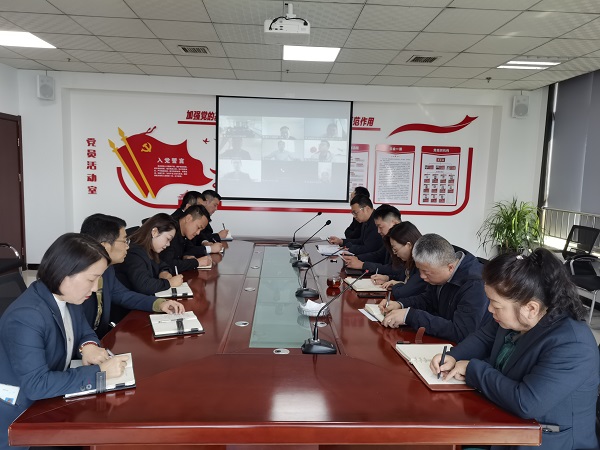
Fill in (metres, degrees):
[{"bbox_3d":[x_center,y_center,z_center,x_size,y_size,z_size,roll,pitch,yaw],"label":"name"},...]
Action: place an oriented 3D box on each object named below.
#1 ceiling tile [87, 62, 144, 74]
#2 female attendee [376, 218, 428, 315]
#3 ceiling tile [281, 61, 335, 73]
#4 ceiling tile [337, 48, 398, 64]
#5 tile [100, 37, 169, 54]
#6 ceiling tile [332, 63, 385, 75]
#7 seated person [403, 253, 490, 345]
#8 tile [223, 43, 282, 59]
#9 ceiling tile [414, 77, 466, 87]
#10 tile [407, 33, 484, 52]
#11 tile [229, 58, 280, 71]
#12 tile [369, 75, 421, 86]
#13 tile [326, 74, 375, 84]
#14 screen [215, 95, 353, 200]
[{"bbox_3d":[-2.345,-1.994,5.978,0.600,0.020,0.600,1,6,-3],"label":"ceiling tile"},{"bbox_3d":[0.672,0.566,2.982,0.620,1.200,0.490,1,6,-8],"label":"female attendee"},{"bbox_3d":[0.086,-1.869,5.506,0.600,0.020,0.600,2,6,-3],"label":"ceiling tile"},{"bbox_3d":[0.708,-1.788,4.943,0.600,0.020,0.600,1,6,-3],"label":"ceiling tile"},{"bbox_3d":[-1.688,-1.863,4.843,0.600,0.015,0.600,2,6,-3],"label":"tile"},{"bbox_3d":[0.679,-1.853,5.539,0.600,0.020,0.600,1,6,-3],"label":"ceiling tile"},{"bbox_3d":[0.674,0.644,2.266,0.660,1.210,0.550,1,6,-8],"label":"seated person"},{"bbox_3d":[-0.483,-1.823,4.881,0.600,0.020,0.600,1,6,-3],"label":"tile"},{"bbox_3d":[1.854,-1.886,6.194,0.600,0.020,0.600,2,6,-3],"label":"ceiling tile"},{"bbox_3d":[1.341,-1.708,4.375,0.600,0.020,0.600,2,6,-3],"label":"tile"},{"bbox_3d":[-0.516,-1.892,5.496,0.600,0.015,0.600,2,6,-3],"label":"tile"},{"bbox_3d":[1.253,-1.909,6.186,0.600,0.020,0.636,1,6,-3],"label":"tile"},{"bbox_3d":[0.654,-1.924,6.164,0.600,0.015,0.600,2,6,-3],"label":"tile"},{"bbox_3d":[-0.217,-1.043,6.589,1.887,1.430,0.040,1,6,-3],"label":"screen"}]

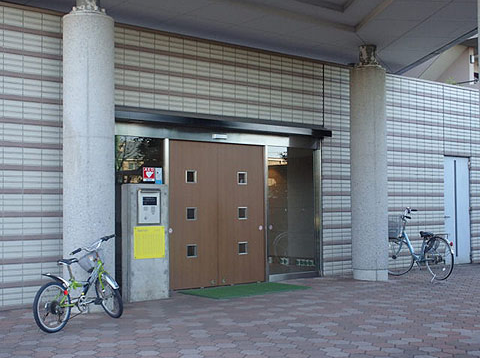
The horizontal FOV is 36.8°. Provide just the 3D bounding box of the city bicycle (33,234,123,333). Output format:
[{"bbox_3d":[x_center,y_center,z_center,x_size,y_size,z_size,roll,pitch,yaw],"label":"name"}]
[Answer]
[{"bbox_3d":[-1.603,1.008,7.160,0.550,0.900,1.400,-2,-3,29],"label":"city bicycle"}]

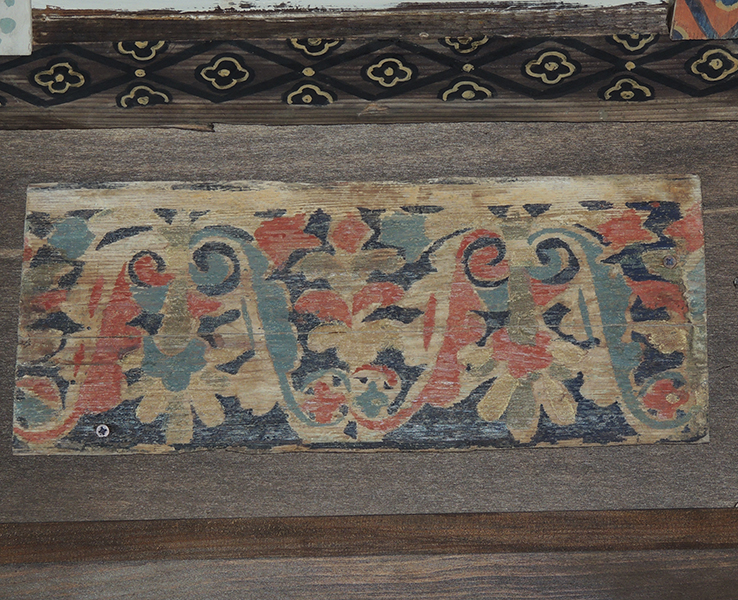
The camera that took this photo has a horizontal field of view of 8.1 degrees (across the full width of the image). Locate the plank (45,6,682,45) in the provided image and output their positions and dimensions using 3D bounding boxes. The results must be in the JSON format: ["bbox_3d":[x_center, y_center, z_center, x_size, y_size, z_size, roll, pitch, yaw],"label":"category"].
[{"bbox_3d":[-0.011,-0.168,3.259,0.399,0.021,0.020,-1,-22,0],"label":"plank"}]

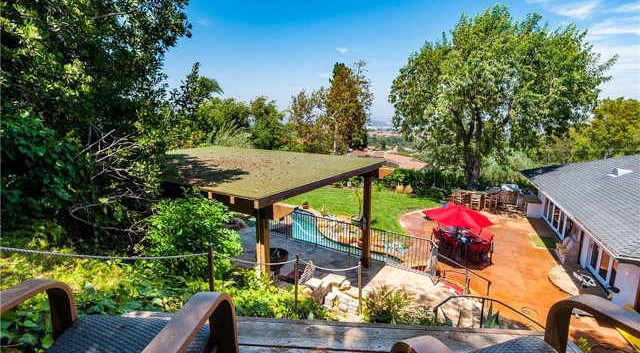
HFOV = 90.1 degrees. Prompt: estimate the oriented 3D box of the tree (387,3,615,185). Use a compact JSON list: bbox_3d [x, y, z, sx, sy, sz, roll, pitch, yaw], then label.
[{"bbox_3d":[12.400,-5.018,23.477,14.200,13.800,13.200,5,12,27],"label":"tree"}]

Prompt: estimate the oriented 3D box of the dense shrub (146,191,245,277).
[{"bbox_3d":[-2.060,1.020,5.594,1.550,1.630,1.450,-4,11,-21],"label":"dense shrub"}]

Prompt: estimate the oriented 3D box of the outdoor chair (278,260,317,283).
[{"bbox_3d":[-0.699,2.909,9.975,0.950,0.800,0.720,7,13,32],"label":"outdoor chair"}]

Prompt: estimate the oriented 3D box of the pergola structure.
[{"bbox_3d":[-2.587,1.405,9.916,7.600,3.778,5.600,7,13,32],"label":"pergola structure"}]

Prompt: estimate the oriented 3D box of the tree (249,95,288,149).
[{"bbox_3d":[-4.650,-3.115,28.922,3.800,8.050,3.800,-2,11,-9],"label":"tree"}]

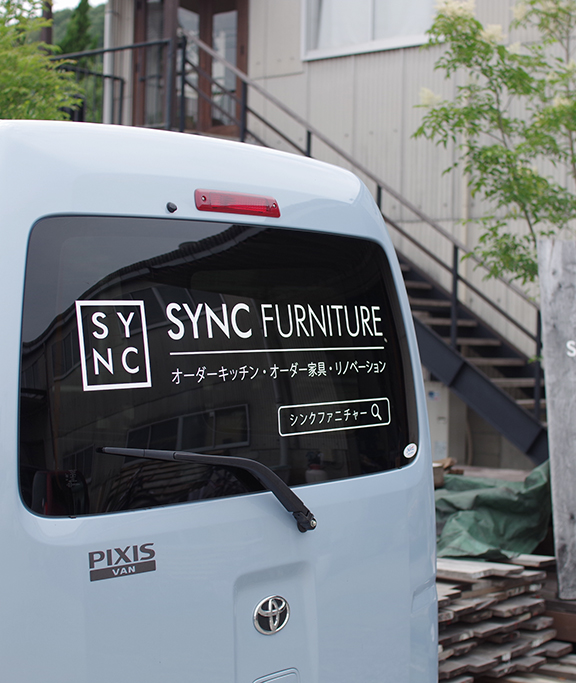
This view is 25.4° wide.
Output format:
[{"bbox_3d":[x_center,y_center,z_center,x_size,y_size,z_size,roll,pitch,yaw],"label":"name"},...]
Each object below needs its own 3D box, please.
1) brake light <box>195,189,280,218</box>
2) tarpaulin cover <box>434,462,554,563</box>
[{"bbox_3d":[-0.101,-0.275,2.563,0.035,0.045,0.252,-14,-9,38],"label":"brake light"},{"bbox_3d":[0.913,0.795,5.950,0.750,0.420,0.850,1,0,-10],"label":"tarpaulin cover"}]

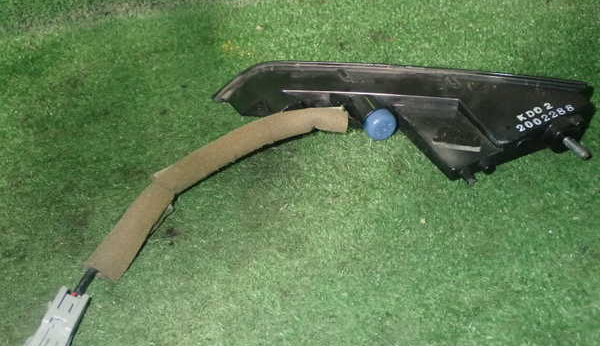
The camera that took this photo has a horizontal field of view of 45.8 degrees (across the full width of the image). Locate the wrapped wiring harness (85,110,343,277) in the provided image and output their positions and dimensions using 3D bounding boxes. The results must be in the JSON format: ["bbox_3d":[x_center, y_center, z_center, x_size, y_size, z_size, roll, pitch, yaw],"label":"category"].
[{"bbox_3d":[-0.058,0.000,0.524,0.060,0.022,0.249,31,48,32],"label":"wrapped wiring harness"}]

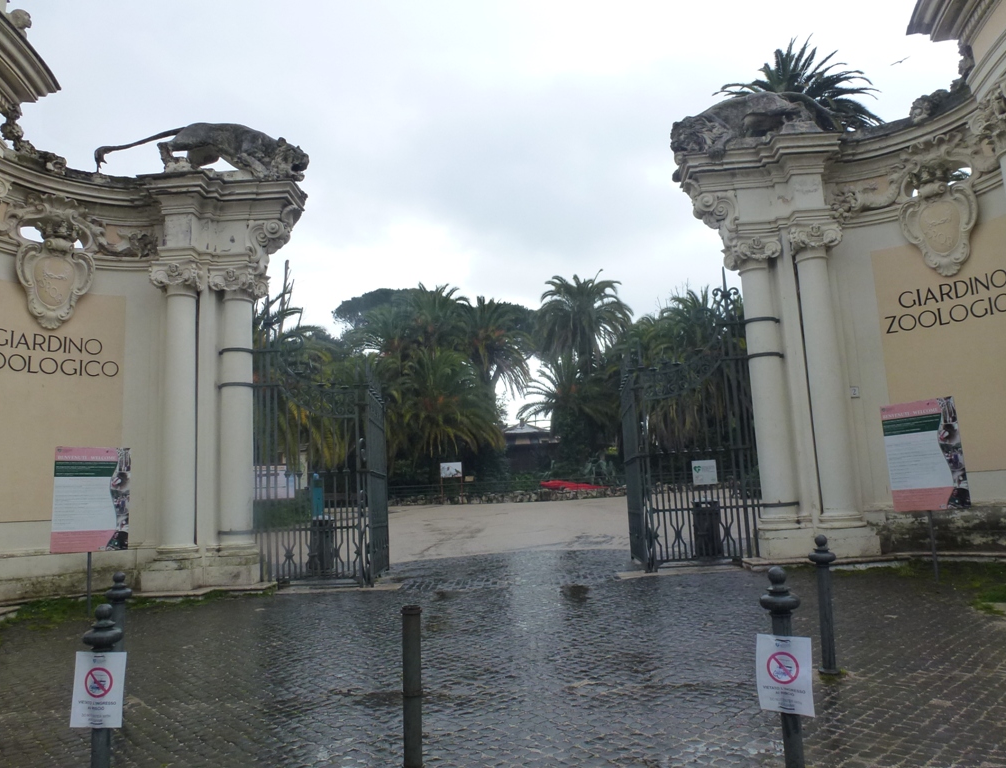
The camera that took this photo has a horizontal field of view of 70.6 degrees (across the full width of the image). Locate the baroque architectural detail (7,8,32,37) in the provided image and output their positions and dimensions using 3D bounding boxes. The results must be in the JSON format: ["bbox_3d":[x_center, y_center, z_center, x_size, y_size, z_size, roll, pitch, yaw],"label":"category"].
[{"bbox_3d":[-8.082,-6.026,11.868,0.420,0.520,0.400,-5,-8,14],"label":"baroque architectural detail"}]

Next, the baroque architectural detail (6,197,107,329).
[{"bbox_3d":[-7.631,-2.042,12.184,1.400,2.000,0.450,2,-9,-34],"label":"baroque architectural detail"}]

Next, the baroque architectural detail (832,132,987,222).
[{"bbox_3d":[6.788,-3.426,11.971,2.200,1.050,0.500,-10,-10,41],"label":"baroque architectural detail"}]

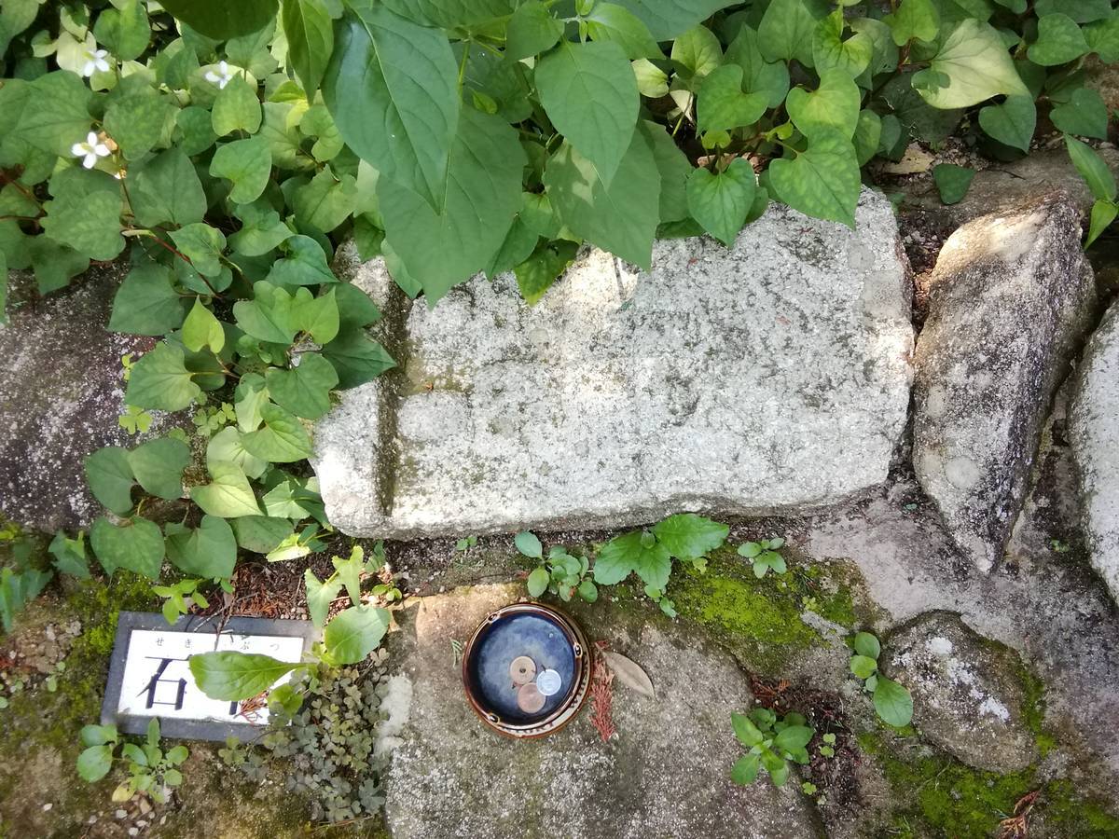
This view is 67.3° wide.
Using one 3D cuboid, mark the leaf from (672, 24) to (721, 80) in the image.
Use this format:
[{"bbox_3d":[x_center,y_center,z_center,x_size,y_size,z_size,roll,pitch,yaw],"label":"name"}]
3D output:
[{"bbox_3d":[0.130,-0.353,0.800,0.050,0.014,0.054,0,95,6],"label":"leaf"}]

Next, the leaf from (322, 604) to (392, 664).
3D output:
[{"bbox_3d":[-0.166,0.174,0.691,0.061,0.014,0.048,-37,79,-16],"label":"leaf"}]

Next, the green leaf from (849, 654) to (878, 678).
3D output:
[{"bbox_3d":[0.234,0.189,0.645,0.022,0.006,0.017,-20,71,6],"label":"green leaf"}]

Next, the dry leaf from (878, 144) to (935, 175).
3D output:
[{"bbox_3d":[0.317,-0.236,0.765,0.050,0.010,0.035,-13,72,8],"label":"dry leaf"}]

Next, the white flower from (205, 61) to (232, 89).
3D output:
[{"bbox_3d":[-0.311,-0.316,0.770,0.026,0.014,0.026,2,98,-12],"label":"white flower"}]

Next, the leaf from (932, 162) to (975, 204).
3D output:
[{"bbox_3d":[0.381,-0.228,0.815,0.040,0.010,0.045,8,79,3],"label":"leaf"}]

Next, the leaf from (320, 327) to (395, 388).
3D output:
[{"bbox_3d":[-0.173,-0.052,0.715,0.072,0.014,0.053,12,79,5],"label":"leaf"}]

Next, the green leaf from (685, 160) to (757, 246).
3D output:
[{"bbox_3d":[0.133,-0.176,0.685,0.055,0.015,0.071,-6,92,12],"label":"green leaf"}]

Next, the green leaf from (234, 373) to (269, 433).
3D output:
[{"bbox_3d":[-0.266,-0.014,0.730,0.032,0.011,0.053,-8,80,-6],"label":"green leaf"}]

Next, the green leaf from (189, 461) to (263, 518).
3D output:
[{"bbox_3d":[-0.289,0.061,0.725,0.068,0.014,0.050,33,83,5],"label":"green leaf"}]

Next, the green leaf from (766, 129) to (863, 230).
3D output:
[{"bbox_3d":[0.215,-0.200,0.695,0.068,0.016,0.080,-32,89,-4],"label":"green leaf"}]

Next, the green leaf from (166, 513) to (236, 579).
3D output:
[{"bbox_3d":[-0.299,0.106,0.700,0.056,0.013,0.059,-28,79,-4],"label":"green leaf"}]

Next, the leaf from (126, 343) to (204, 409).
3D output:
[{"bbox_3d":[-0.351,-0.032,0.733,0.061,0.016,0.063,-28,90,-17],"label":"leaf"}]

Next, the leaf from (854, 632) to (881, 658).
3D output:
[{"bbox_3d":[0.249,0.183,0.680,0.019,0.007,0.024,-34,79,-4],"label":"leaf"}]

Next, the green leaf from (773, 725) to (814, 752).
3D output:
[{"bbox_3d":[0.177,0.242,0.638,0.032,0.008,0.018,-20,71,6],"label":"green leaf"}]

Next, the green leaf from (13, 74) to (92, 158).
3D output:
[{"bbox_3d":[-0.440,-0.265,0.730,0.073,0.015,0.080,-6,82,5],"label":"green leaf"}]

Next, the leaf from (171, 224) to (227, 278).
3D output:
[{"bbox_3d":[-0.311,-0.149,0.725,0.052,0.014,0.043,23,82,-12],"label":"leaf"}]

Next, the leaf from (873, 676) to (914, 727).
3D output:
[{"bbox_3d":[0.267,0.224,0.670,0.029,0.008,0.043,-25,79,-4],"label":"leaf"}]

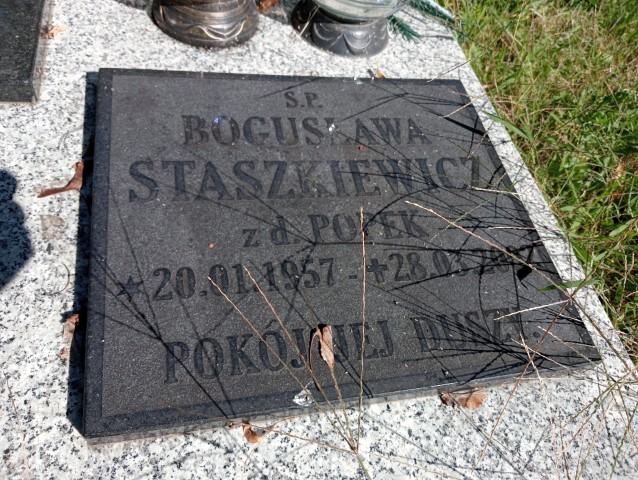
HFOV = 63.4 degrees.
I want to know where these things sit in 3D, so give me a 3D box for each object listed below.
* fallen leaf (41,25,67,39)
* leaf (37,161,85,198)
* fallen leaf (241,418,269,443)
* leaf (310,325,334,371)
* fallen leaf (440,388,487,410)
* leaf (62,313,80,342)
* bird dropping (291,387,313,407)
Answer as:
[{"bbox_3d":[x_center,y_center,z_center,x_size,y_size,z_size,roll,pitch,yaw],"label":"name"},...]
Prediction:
[{"bbox_3d":[-0.277,-0.218,0.541,0.011,0.008,0.020,34,56,10],"label":"fallen leaf"},{"bbox_3d":[-0.221,-0.051,0.440,0.039,0.012,0.023,-24,65,-27],"label":"leaf"},{"bbox_3d":[-0.047,0.132,0.360,0.019,0.012,0.011,34,56,10],"label":"fallen leaf"},{"bbox_3d":[0.001,0.079,0.385,0.018,0.008,0.032,3,56,-12],"label":"leaf"},{"bbox_3d":[0.113,0.124,0.405,0.035,0.012,0.014,-6,58,-18],"label":"fallen leaf"},{"bbox_3d":[-0.180,0.064,0.374,0.010,0.010,0.020,-5,58,-17],"label":"leaf"},{"bbox_3d":[-0.010,0.117,0.381,0.015,0.005,0.011,-32,69,-30],"label":"bird dropping"}]

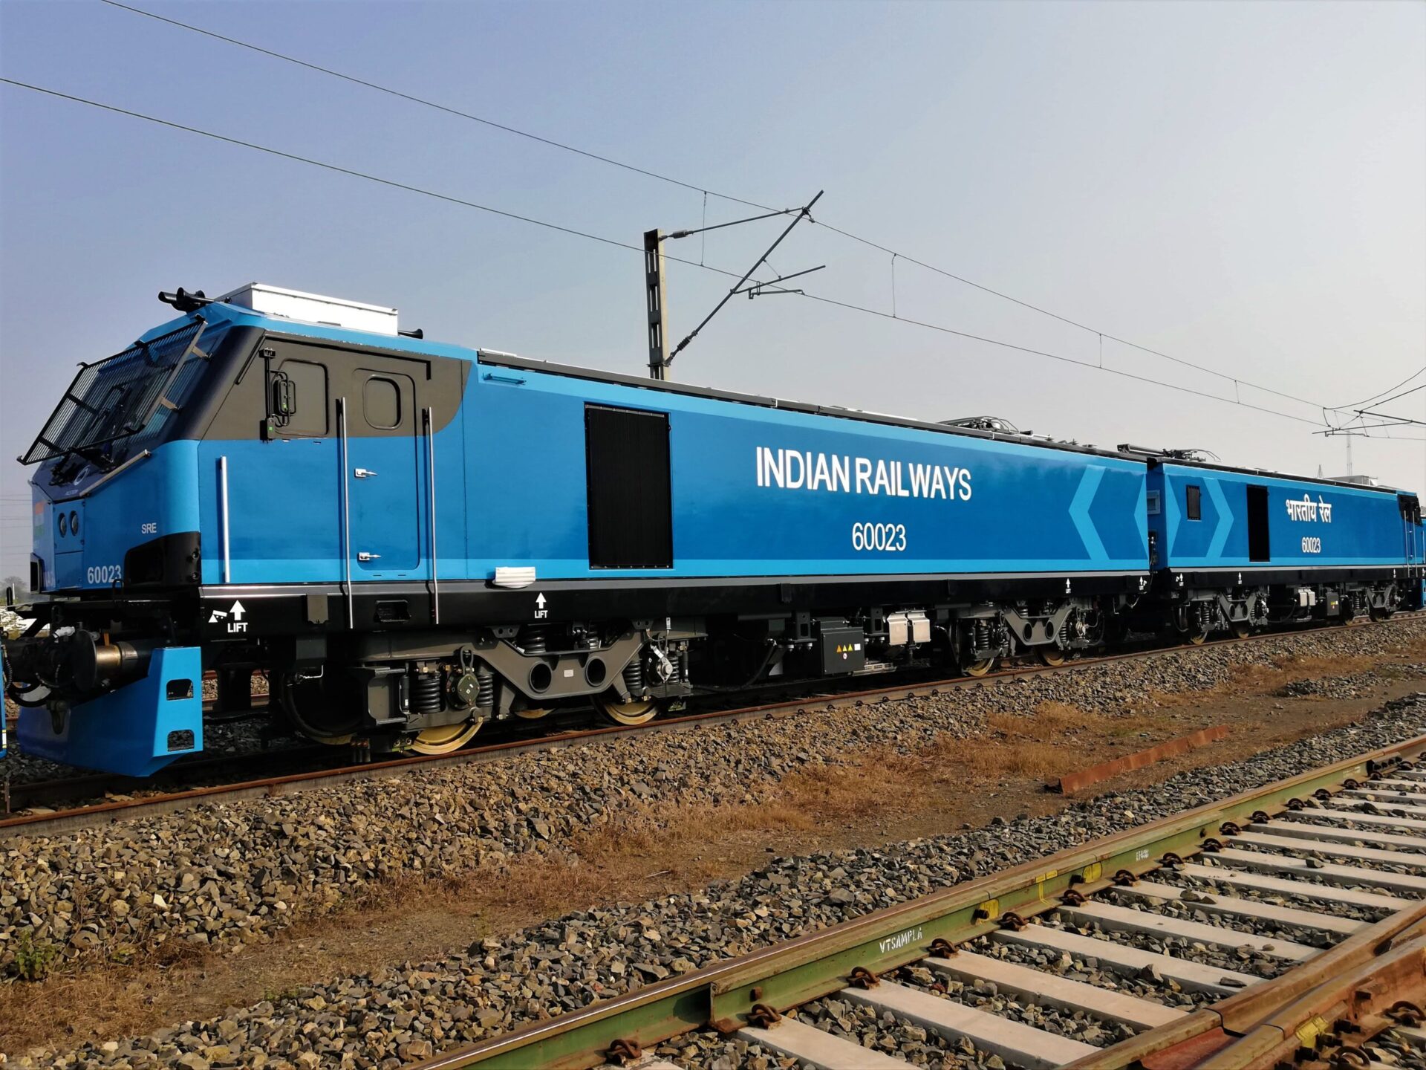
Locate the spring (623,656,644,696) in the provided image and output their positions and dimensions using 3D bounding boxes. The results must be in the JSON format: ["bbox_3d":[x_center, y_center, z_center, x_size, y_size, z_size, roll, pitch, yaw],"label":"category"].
[{"bbox_3d":[-0.900,1.605,12.667,0.235,0.430,0.235,-1,-3,0],"label":"spring"}]

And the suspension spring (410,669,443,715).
[{"bbox_3d":[-2.771,1.525,10.783,0.280,0.420,0.280,-1,-3,0],"label":"suspension spring"}]

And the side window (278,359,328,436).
[{"bbox_3d":[-3.564,-1.178,9.642,0.060,0.656,0.469,-4,-4,45],"label":"side window"}]

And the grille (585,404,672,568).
[{"bbox_3d":[-0.926,-0.511,12.274,0.080,1.774,1.233,-4,-4,45],"label":"grille"}]

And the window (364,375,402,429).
[{"bbox_3d":[-3.031,-1.202,10.181,0.060,0.493,0.379,-4,-4,45],"label":"window"}]

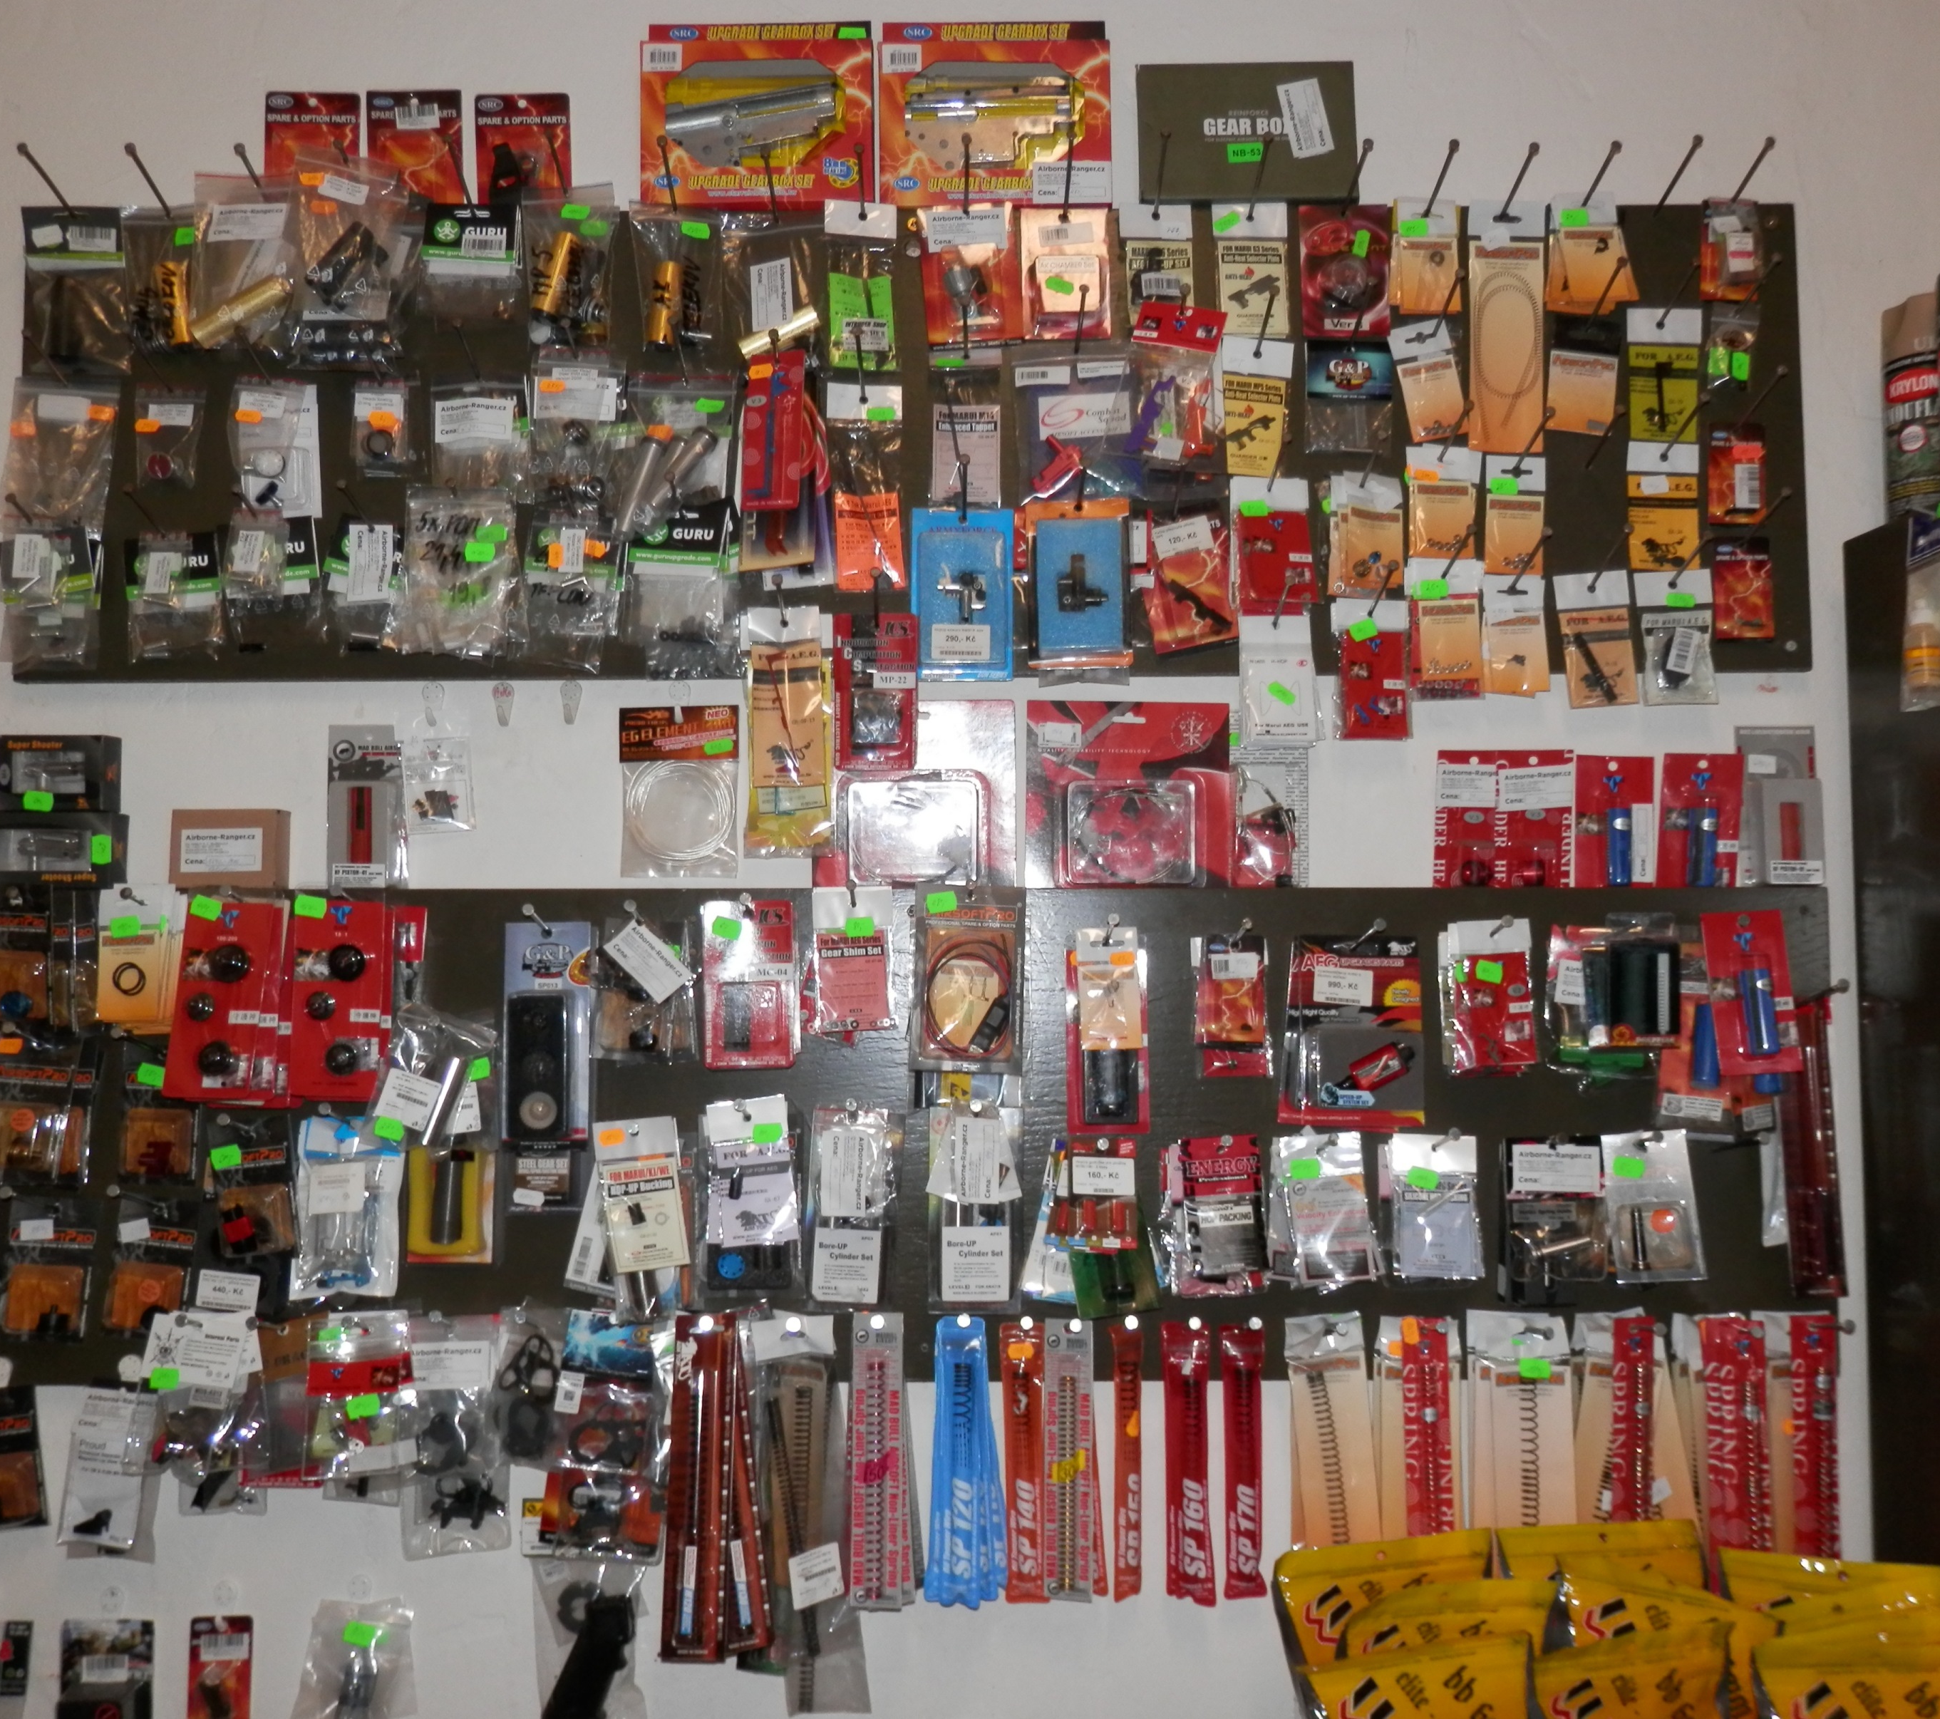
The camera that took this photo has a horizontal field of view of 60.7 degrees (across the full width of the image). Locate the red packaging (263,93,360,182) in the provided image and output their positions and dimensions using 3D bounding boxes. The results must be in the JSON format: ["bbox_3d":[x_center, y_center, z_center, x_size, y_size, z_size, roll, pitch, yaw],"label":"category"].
[{"bbox_3d":[-0.567,-0.605,1.422,0.082,0.116,0.022,0,-4,0],"label":"red packaging"}]

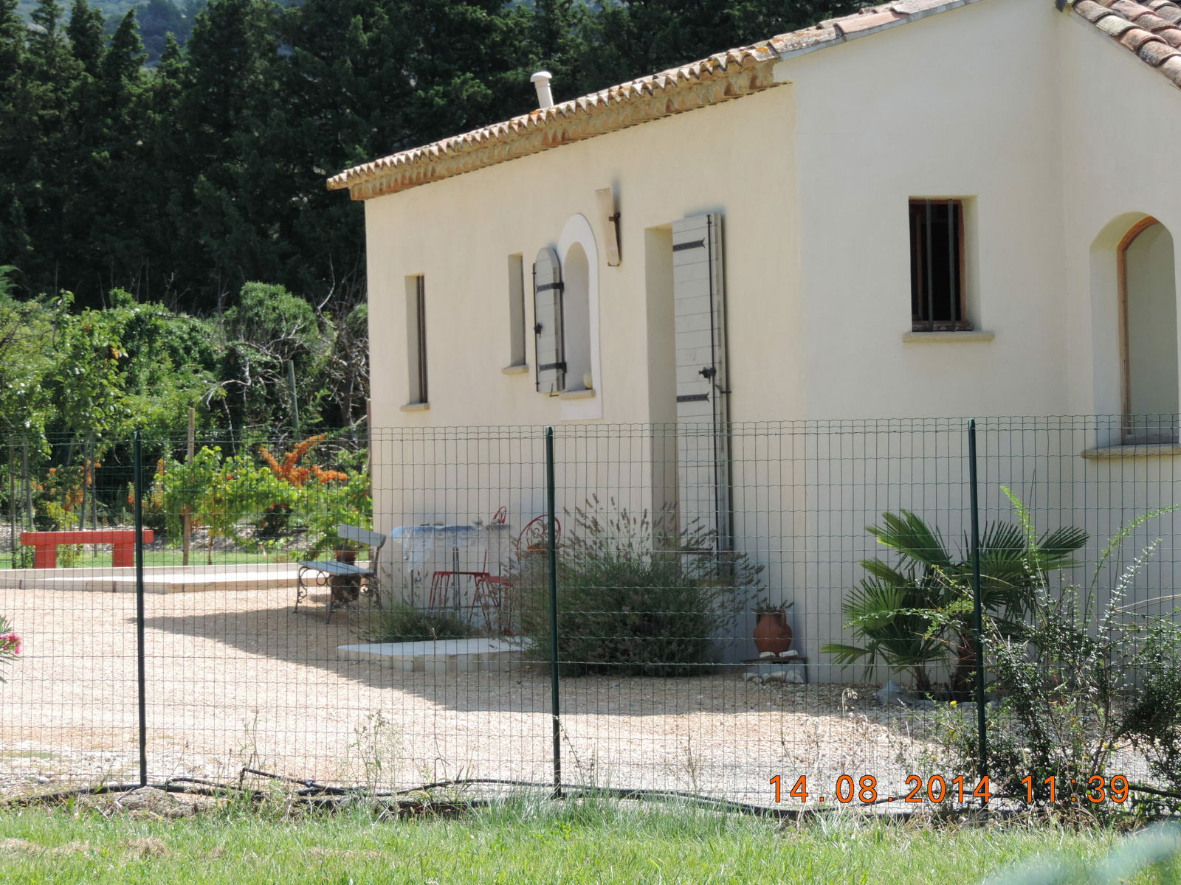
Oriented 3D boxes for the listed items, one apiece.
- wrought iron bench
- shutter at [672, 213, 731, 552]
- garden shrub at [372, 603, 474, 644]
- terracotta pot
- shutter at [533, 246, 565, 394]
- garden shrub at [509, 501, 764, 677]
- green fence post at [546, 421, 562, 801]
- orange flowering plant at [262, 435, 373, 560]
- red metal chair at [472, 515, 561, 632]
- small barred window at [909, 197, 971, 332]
[{"bbox_3d":[-1.902,0.999,35.100,0.440,0.690,1.320,-1,1,-16],"label":"wrought iron bench"},{"bbox_3d":[0.664,-0.271,27.949,0.046,2.192,0.822,-1,0,-16],"label":"shutter"},{"bbox_3d":[-1.145,1.253,31.500,0.680,0.300,0.580,-2,0,0],"label":"garden shrub"},{"bbox_3d":[1.039,1.086,26.200,0.220,0.265,0.220,-2,0,0],"label":"terracotta pot"},{"bbox_3d":[-0.288,-0.828,31.188,0.040,0.981,0.460,-1,0,-16],"label":"shutter"},{"bbox_3d":[0.278,0.876,27.500,1.500,1.050,1.300,-2,0,0],"label":"garden shrub"},{"bbox_3d":[-0.146,0.680,18.400,0.032,1.485,0.032,-1,0,20],"label":"green fence post"},{"bbox_3d":[-3.104,0.620,52.000,1.250,1.420,1.150,-2,0,0],"label":"orange flowering plant"},{"bbox_3d":[-0.497,0.916,31.000,0.480,0.860,0.420,-2,0,45],"label":"red metal chair"},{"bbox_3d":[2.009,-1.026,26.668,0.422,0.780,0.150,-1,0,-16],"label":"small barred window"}]

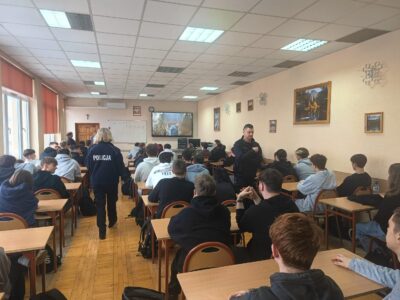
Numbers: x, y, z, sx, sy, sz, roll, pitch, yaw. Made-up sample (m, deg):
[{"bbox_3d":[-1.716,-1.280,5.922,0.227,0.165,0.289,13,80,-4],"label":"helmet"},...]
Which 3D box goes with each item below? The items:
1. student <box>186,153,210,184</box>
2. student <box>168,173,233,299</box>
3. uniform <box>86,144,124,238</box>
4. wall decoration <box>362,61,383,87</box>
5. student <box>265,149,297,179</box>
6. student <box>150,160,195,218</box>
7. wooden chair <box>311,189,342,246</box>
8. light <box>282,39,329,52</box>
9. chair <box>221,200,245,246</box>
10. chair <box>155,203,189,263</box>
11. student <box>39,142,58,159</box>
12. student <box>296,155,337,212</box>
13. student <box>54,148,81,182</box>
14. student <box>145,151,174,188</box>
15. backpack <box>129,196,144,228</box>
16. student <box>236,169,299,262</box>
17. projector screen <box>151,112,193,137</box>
[{"bbox_3d":[-0.071,0.686,4.492,0.500,1.300,0.780,-1,4,-17],"label":"student"},{"bbox_3d":[0.013,0.848,2.333,0.520,1.280,0.760,-1,4,-17],"label":"student"},{"bbox_3d":[-1.504,0.512,4.212,0.550,1.700,0.500,-2,5,-17],"label":"uniform"},{"bbox_3d":[2.616,-1.149,4.034,0.050,0.350,0.340,-1,4,-17],"label":"wall decoration"},{"bbox_3d":[1.437,0.622,4.927,0.560,1.270,0.750,-2,4,-22],"label":"student"},{"bbox_3d":[-0.353,0.748,3.219,0.550,1.290,0.780,-2,4,-17],"label":"student"},{"bbox_3d":[1.716,0.948,3.897,0.410,0.850,0.480,-1,4,-17],"label":"wooden chair"},{"bbox_3d":[1.748,-1.784,4.494,0.600,0.080,0.600,-2,4,-17],"label":"light"},{"bbox_3d":[0.308,0.997,3.340,0.410,0.840,0.480,-1,4,-17],"label":"chair"},{"bbox_3d":[-0.298,1.007,3.314,0.430,0.840,0.500,-2,5,-17],"label":"chair"},{"bbox_3d":[-3.434,0.555,6.111,0.520,1.340,0.720,-1,4,-5],"label":"student"},{"bbox_3d":[1.692,0.714,4.020,0.520,1.300,0.780,-2,4,-25],"label":"student"},{"bbox_3d":[-2.516,0.652,5.061,0.520,1.300,0.740,-2,5,-17],"label":"student"},{"bbox_3d":[-0.575,0.677,4.226,0.540,1.290,0.750,-2,4,-17],"label":"student"},{"bbox_3d":[-0.977,1.040,4.441,0.250,0.480,0.320,-2,4,-17],"label":"backpack"},{"bbox_3d":[0.552,0.818,2.515,0.530,1.330,0.750,-2,5,-25],"label":"student"},{"bbox_3d":[-1.259,-1.193,12.631,1.980,1.150,0.090,-2,4,-17],"label":"projector screen"}]

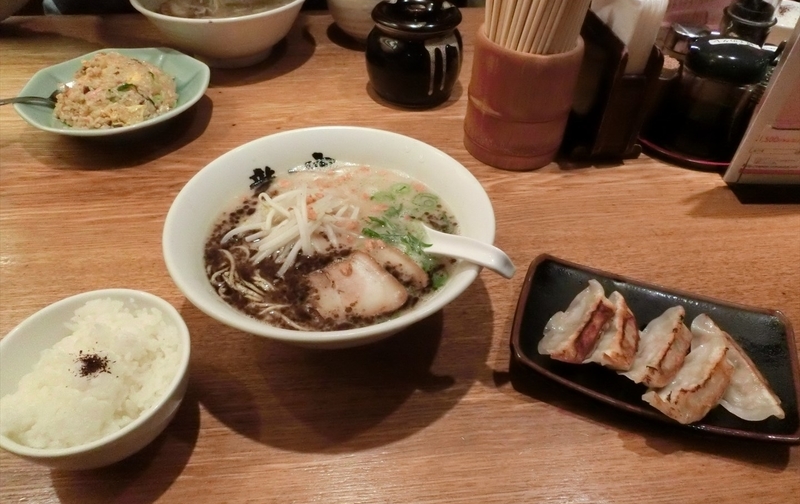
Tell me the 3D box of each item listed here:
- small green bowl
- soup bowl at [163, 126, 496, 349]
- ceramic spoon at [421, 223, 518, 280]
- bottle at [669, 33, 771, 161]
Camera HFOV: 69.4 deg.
[{"bbox_3d":[-0.282,-0.151,0.583,0.175,0.042,0.178,2,43,0],"label":"small green bowl"},{"bbox_3d":[-0.044,0.004,0.399,0.207,0.081,0.207,1,43,-1],"label":"soup bowl"},{"bbox_3d":[0.024,-0.005,0.384,0.042,0.038,0.145,-27,34,-27],"label":"ceramic spoon"},{"bbox_3d":[0.310,-0.153,0.565,0.087,0.090,0.087,2,43,0],"label":"bottle"}]

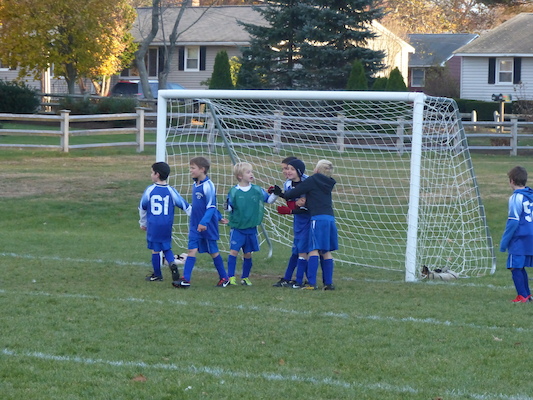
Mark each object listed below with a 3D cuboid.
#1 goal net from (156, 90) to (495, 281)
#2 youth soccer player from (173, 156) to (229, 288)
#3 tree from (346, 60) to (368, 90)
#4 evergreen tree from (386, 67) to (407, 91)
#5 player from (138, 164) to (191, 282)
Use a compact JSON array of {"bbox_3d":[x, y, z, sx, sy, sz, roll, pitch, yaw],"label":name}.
[{"bbox_3d":[0.705,-0.187,34.036,3.800,2.030,1.700,3,2,41],"label":"goal net"},{"bbox_3d":[-0.666,0.227,30.300,0.480,1.310,0.430,0,2,-39],"label":"youth soccer player"},{"bbox_3d":[3.333,-3.773,110.000,0.980,2.750,0.980,1,1,0],"label":"tree"},{"bbox_3d":[4.805,-3.678,111.000,0.900,2.500,0.900,1,1,0],"label":"evergreen tree"},{"bbox_3d":[-1.056,0.228,31.100,0.500,1.230,0.420,1,2,-25],"label":"player"}]

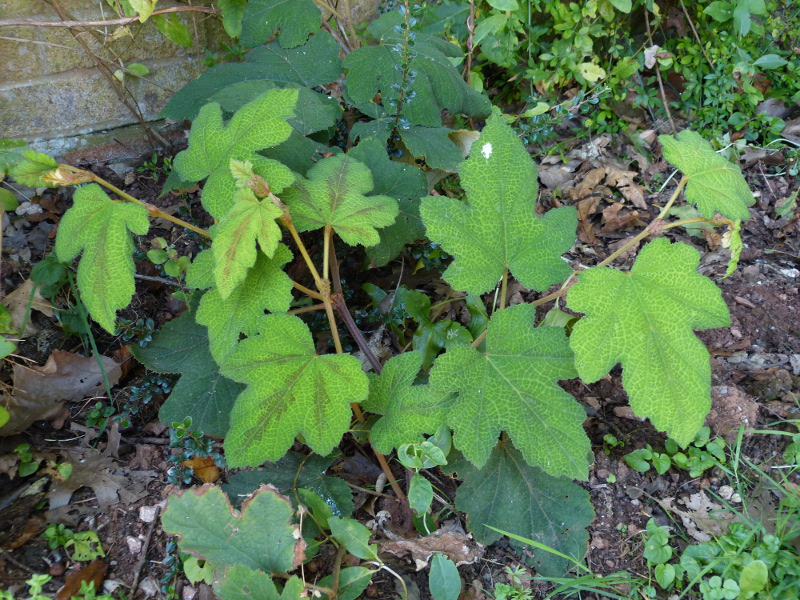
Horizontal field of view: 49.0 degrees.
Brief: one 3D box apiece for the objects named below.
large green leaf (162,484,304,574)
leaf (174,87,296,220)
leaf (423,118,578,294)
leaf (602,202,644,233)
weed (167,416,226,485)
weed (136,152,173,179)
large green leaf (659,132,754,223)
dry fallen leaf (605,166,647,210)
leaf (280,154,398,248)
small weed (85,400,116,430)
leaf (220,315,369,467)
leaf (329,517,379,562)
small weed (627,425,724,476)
[{"bbox_3d":[-0.127,0.173,0.665,0.100,0.030,0.086,-11,53,-9],"label":"large green leaf"},{"bbox_3d":[-0.138,-0.142,0.812,0.114,0.030,0.142,42,79,7],"label":"leaf"},{"bbox_3d":[0.087,-0.087,0.781,0.137,0.030,0.168,-5,76,4],"label":"leaf"},{"bbox_3d":[0.276,-0.102,1.085,0.052,0.025,0.040,0,37,0],"label":"leaf"},{"bbox_3d":[-0.169,0.127,0.727,0.047,0.036,0.043,0,38,0],"label":"weed"},{"bbox_3d":[-0.302,-0.163,1.082,0.042,0.024,0.034,0,38,0],"label":"weed"},{"bbox_3d":[0.293,-0.120,0.848,0.112,0.031,0.088,24,73,22],"label":"large green leaf"},{"bbox_3d":[0.299,-0.147,1.153,0.045,0.022,0.091,-21,50,-11],"label":"dry fallen leaf"},{"bbox_3d":[-0.049,-0.086,0.739,0.101,0.026,0.102,7,53,3],"label":"leaf"},{"bbox_3d":[-0.244,0.093,0.714,0.024,0.018,0.024,0,30,0],"label":"small weed"},{"bbox_3d":[-0.096,0.076,0.694,0.112,0.030,0.131,33,72,15],"label":"leaf"},{"bbox_3d":[-0.030,0.159,0.587,0.045,0.010,0.016,35,61,20],"label":"leaf"},{"bbox_3d":[0.238,0.131,0.755,0.088,0.028,0.048,0,37,0],"label":"small weed"}]

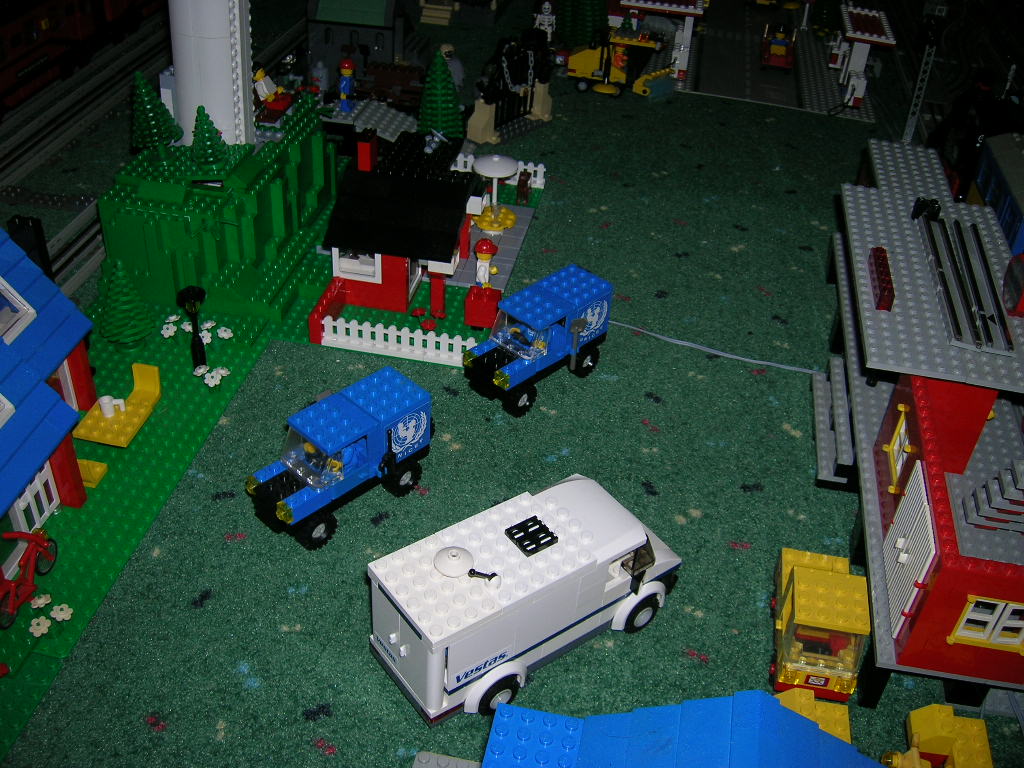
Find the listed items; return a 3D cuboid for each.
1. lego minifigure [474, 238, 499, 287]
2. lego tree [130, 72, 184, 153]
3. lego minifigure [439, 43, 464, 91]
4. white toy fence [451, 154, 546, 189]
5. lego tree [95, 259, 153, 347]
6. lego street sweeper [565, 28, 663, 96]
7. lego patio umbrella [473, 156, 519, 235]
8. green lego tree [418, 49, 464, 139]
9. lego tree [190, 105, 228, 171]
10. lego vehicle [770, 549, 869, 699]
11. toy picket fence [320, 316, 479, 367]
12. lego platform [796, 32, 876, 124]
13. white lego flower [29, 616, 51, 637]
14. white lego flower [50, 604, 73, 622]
[{"bbox_3d":[-0.018,-0.074,0.646,0.015,0.042,0.024,9,37,7],"label":"lego minifigure"},{"bbox_3d":[-0.240,-0.180,0.672,0.037,0.060,0.037,3,35,12],"label":"lego tree"},{"bbox_3d":[-0.058,-0.308,0.976,0.025,0.043,0.016,-13,40,-22],"label":"lego minifigure"},{"bbox_3d":[-0.016,-0.170,0.794,0.086,0.018,0.008,9,37,7],"label":"white toy fence"},{"bbox_3d":[-0.227,-0.047,0.587,0.034,0.059,0.034,4,37,0],"label":"lego tree"},{"bbox_3d":[0.106,-0.316,0.989,0.098,0.059,0.038,10,37,8],"label":"lego street sweeper"},{"bbox_3d":[-0.012,-0.137,0.720,0.033,0.059,0.033,4,37,0],"label":"lego patio umbrella"},{"bbox_3d":[-0.059,-0.236,0.831,0.038,0.084,0.038,3,37,-2],"label":"green lego tree"},{"bbox_3d":[-0.195,-0.158,0.645,0.024,0.042,0.024,3,35,12],"label":"lego tree"},{"bbox_3d":[0.134,0.098,0.439,0.034,0.042,0.073,9,37,7],"label":"lego vehicle"},{"bbox_3d":[-0.068,-0.026,0.606,0.097,0.020,0.008,9,37,7],"label":"toy picket fence"},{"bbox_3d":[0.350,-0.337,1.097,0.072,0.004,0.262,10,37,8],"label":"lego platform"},{"bbox_3d":[-0.216,0.111,0.461,0.010,0.004,0.010,0,52,0],"label":"white lego flower"},{"bbox_3d":[-0.207,0.105,0.462,0.010,0.004,0.010,21,38,-2],"label":"white lego flower"}]

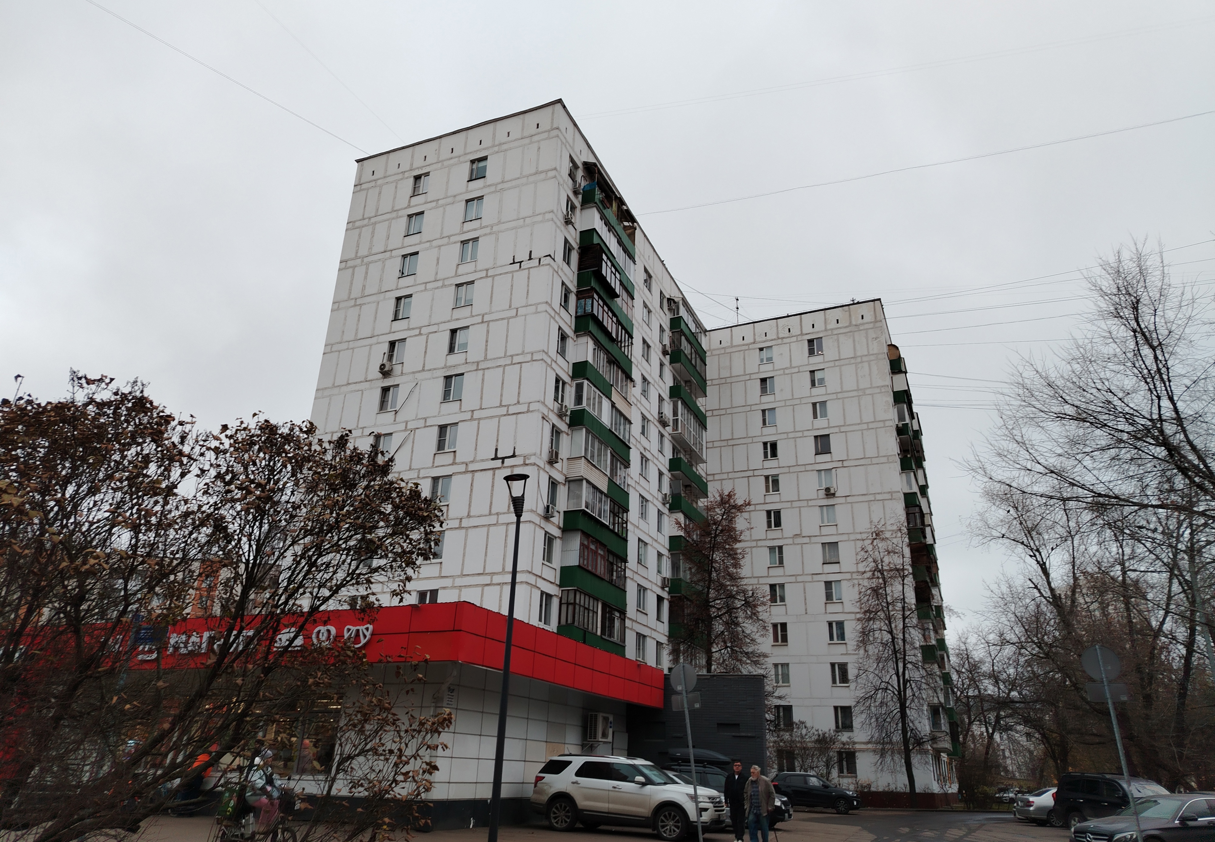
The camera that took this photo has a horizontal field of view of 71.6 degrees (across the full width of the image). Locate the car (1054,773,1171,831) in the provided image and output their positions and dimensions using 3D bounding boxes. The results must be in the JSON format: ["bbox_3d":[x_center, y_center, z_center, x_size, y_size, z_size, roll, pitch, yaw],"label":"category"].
[{"bbox_3d":[17.365,12.942,28.357,1.890,1.880,4.750,7,-23,-12],"label":"car"}]

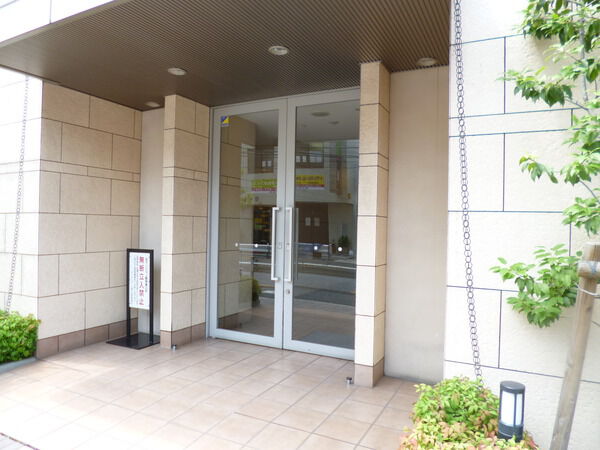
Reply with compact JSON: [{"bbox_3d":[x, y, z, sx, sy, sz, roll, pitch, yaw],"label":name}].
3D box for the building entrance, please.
[{"bbox_3d":[-0.164,-0.012,4.362,1.950,2.640,0.150,1,0,27],"label":"building entrance"}]

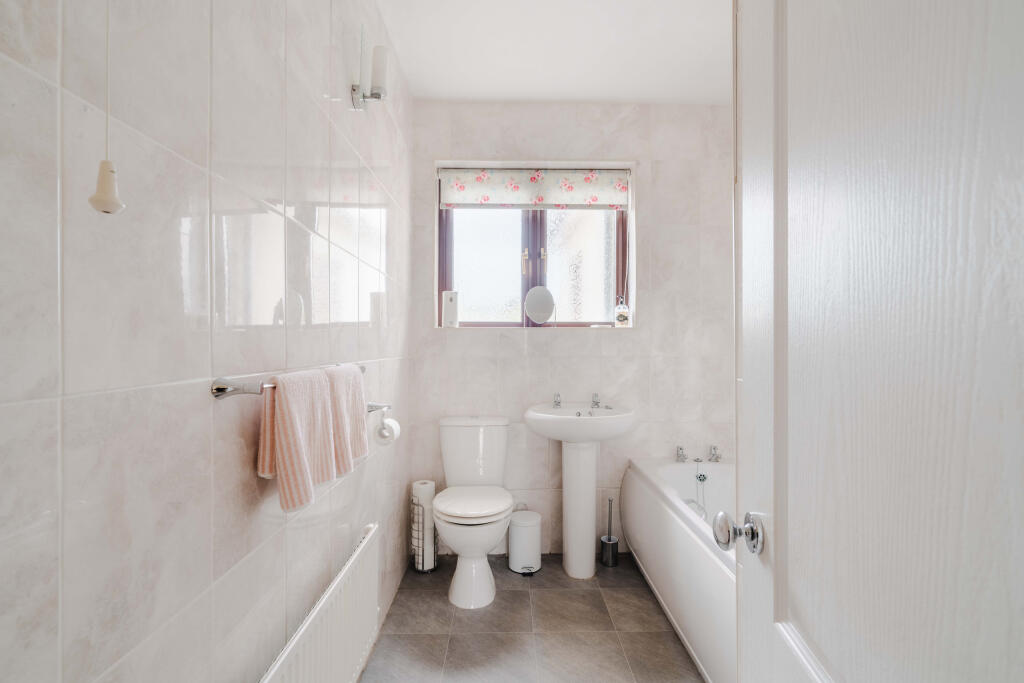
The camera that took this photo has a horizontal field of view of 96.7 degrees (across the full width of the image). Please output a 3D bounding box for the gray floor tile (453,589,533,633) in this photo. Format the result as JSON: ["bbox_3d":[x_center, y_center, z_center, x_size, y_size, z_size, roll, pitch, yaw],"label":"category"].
[{"bbox_3d":[-0.080,1.173,1.985,0.333,0.010,0.325,0,0,-1],"label":"gray floor tile"}]

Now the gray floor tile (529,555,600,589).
[{"bbox_3d":[0.246,1.155,2.275,0.327,0.010,0.337,0,0,0],"label":"gray floor tile"}]

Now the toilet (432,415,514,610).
[{"bbox_3d":[-0.183,0.783,2.187,0.370,0.775,0.620,0,0,-1],"label":"toilet"}]

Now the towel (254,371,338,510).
[{"bbox_3d":[-0.436,0.190,0.949,0.080,0.250,0.237,0,0,0],"label":"towel"}]

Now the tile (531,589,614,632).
[{"bbox_3d":[0.249,1.153,1.948,0.327,0.010,0.317,0,0,0],"label":"tile"}]

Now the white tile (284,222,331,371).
[{"bbox_3d":[-0.529,-0.110,1.182,0.010,0.356,0.264,0,0,0],"label":"white tile"}]

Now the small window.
[{"bbox_3d":[0.123,-0.537,2.600,1.100,0.915,0.100,0,0,-1],"label":"small window"}]

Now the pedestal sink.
[{"bbox_3d":[0.339,0.748,2.268,0.555,0.845,0.445,0,0,-1],"label":"pedestal sink"}]

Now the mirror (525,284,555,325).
[{"bbox_3d":[0.155,-0.206,2.540,0.170,0.220,0.040,0,0,-1],"label":"mirror"}]

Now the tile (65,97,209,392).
[{"bbox_3d":[-0.525,-0.113,0.655,0.010,0.356,0.264,0,0,0],"label":"tile"}]

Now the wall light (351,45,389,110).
[{"bbox_3d":[-0.490,-0.913,1.573,0.115,0.226,0.075,0,0,-1],"label":"wall light"}]

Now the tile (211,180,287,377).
[{"bbox_3d":[-0.527,-0.111,0.918,0.010,0.356,0.264,0,0,0],"label":"tile"}]

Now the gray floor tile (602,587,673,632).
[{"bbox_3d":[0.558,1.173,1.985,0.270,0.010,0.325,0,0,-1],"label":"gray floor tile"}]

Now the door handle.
[{"bbox_3d":[0.267,0.228,0.544,0.055,0.050,0.050,0,0,8],"label":"door handle"}]

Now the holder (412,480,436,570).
[{"bbox_3d":[-0.456,0.936,2.324,0.135,0.433,0.135,0,0,-27],"label":"holder"}]

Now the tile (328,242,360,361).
[{"bbox_3d":[-0.548,-0.111,1.500,0.010,0.360,0.275,0,0,-1],"label":"tile"}]

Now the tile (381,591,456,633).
[{"bbox_3d":[-0.390,1.173,1.985,0.285,0.010,0.325,0,0,-1],"label":"tile"}]

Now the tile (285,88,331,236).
[{"bbox_3d":[-0.530,-0.466,1.184,0.010,0.356,0.264,0,0,0],"label":"tile"}]

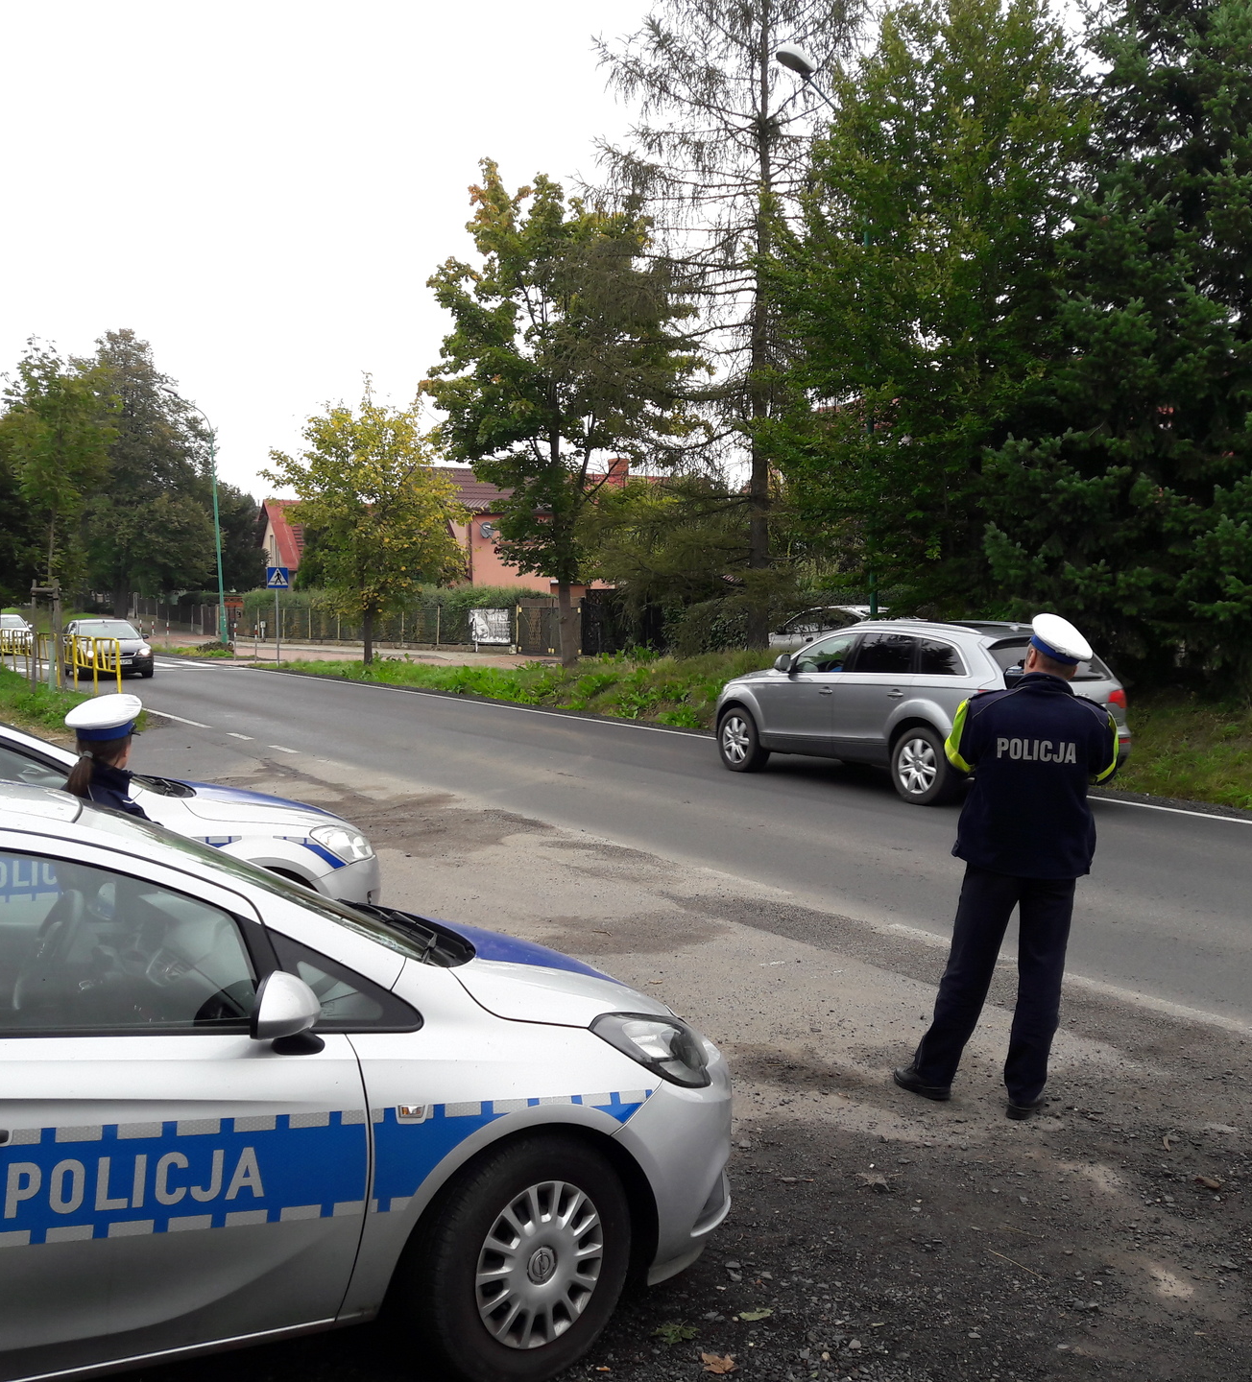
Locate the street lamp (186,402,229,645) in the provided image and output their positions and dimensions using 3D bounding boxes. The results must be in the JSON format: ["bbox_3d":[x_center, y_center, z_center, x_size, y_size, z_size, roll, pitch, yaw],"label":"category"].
[{"bbox_3d":[-16.016,-6.421,55.294,1.900,9.400,0.350,-2,4,-30],"label":"street lamp"}]

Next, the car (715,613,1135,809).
[{"bbox_3d":[2.819,0.099,15.633,2.000,1.740,5.080,-2,4,-30],"label":"car"}]

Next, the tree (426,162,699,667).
[{"bbox_3d":[-1.451,-6.240,34.149,6.234,11.535,6.047,0,3,0],"label":"tree"}]

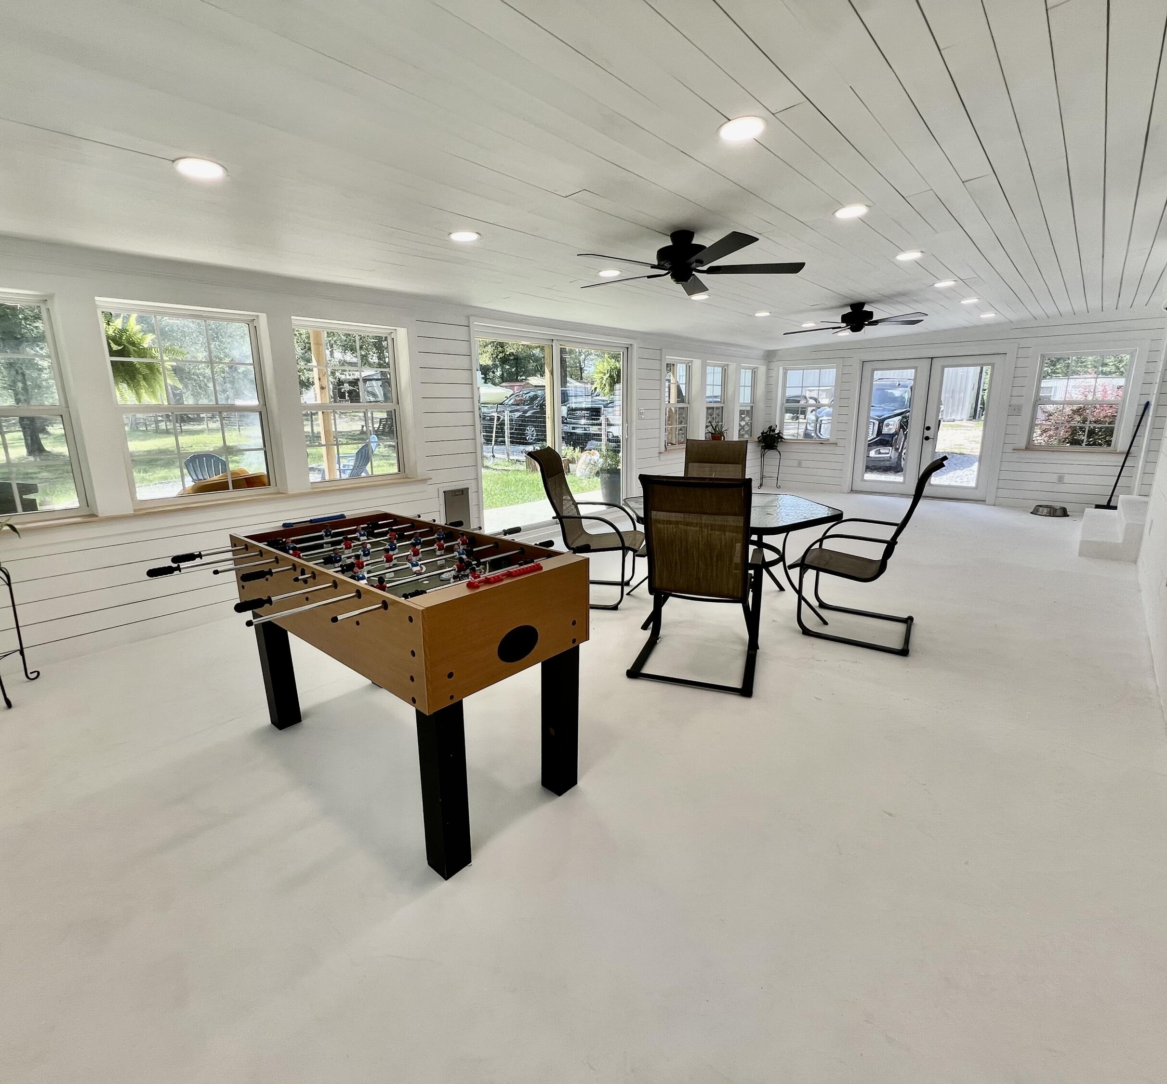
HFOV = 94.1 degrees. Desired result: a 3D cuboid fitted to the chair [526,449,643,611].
[{"bbox_3d":[0.066,-0.122,4.106,0.810,1.090,0.630,3,15,17],"label":"chair"}]

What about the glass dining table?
[{"bbox_3d":[0.975,0.118,3.819,1.320,0.730,1.500,-1,14,-1],"label":"glass dining table"}]

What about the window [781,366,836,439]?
[{"bbox_3d":[3.800,-2.312,9.196,0.870,1.200,0.120,12,18,41],"label":"window"}]

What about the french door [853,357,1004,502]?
[{"bbox_3d":[5.083,-1.692,8.151,1.830,2.040,0.100,11,19,41],"label":"french door"}]

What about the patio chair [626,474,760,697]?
[{"bbox_3d":[0.643,0.148,2.957,0.640,1.080,0.760,5,14,20],"label":"patio chair"}]

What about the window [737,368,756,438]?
[{"bbox_3d":[2.733,-2.359,9.200,0.100,1.200,0.880,11,19,41],"label":"window"}]

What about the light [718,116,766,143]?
[{"bbox_3d":[0.597,-1.553,2.049,0.180,0.030,0.180,-1,14,0],"label":"light"}]

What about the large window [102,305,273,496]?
[{"bbox_3d":[-2.467,-0.856,3.492,0.120,1.180,0.840,12,18,41],"label":"large window"}]

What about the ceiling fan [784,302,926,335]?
[{"bbox_3d":[2.795,-2.283,5.546,1.320,0.300,1.320,11,19,41],"label":"ceiling fan"}]

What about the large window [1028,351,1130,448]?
[{"bbox_3d":[6.316,-1.776,6.943,0.870,1.200,0.120,12,18,41],"label":"large window"}]

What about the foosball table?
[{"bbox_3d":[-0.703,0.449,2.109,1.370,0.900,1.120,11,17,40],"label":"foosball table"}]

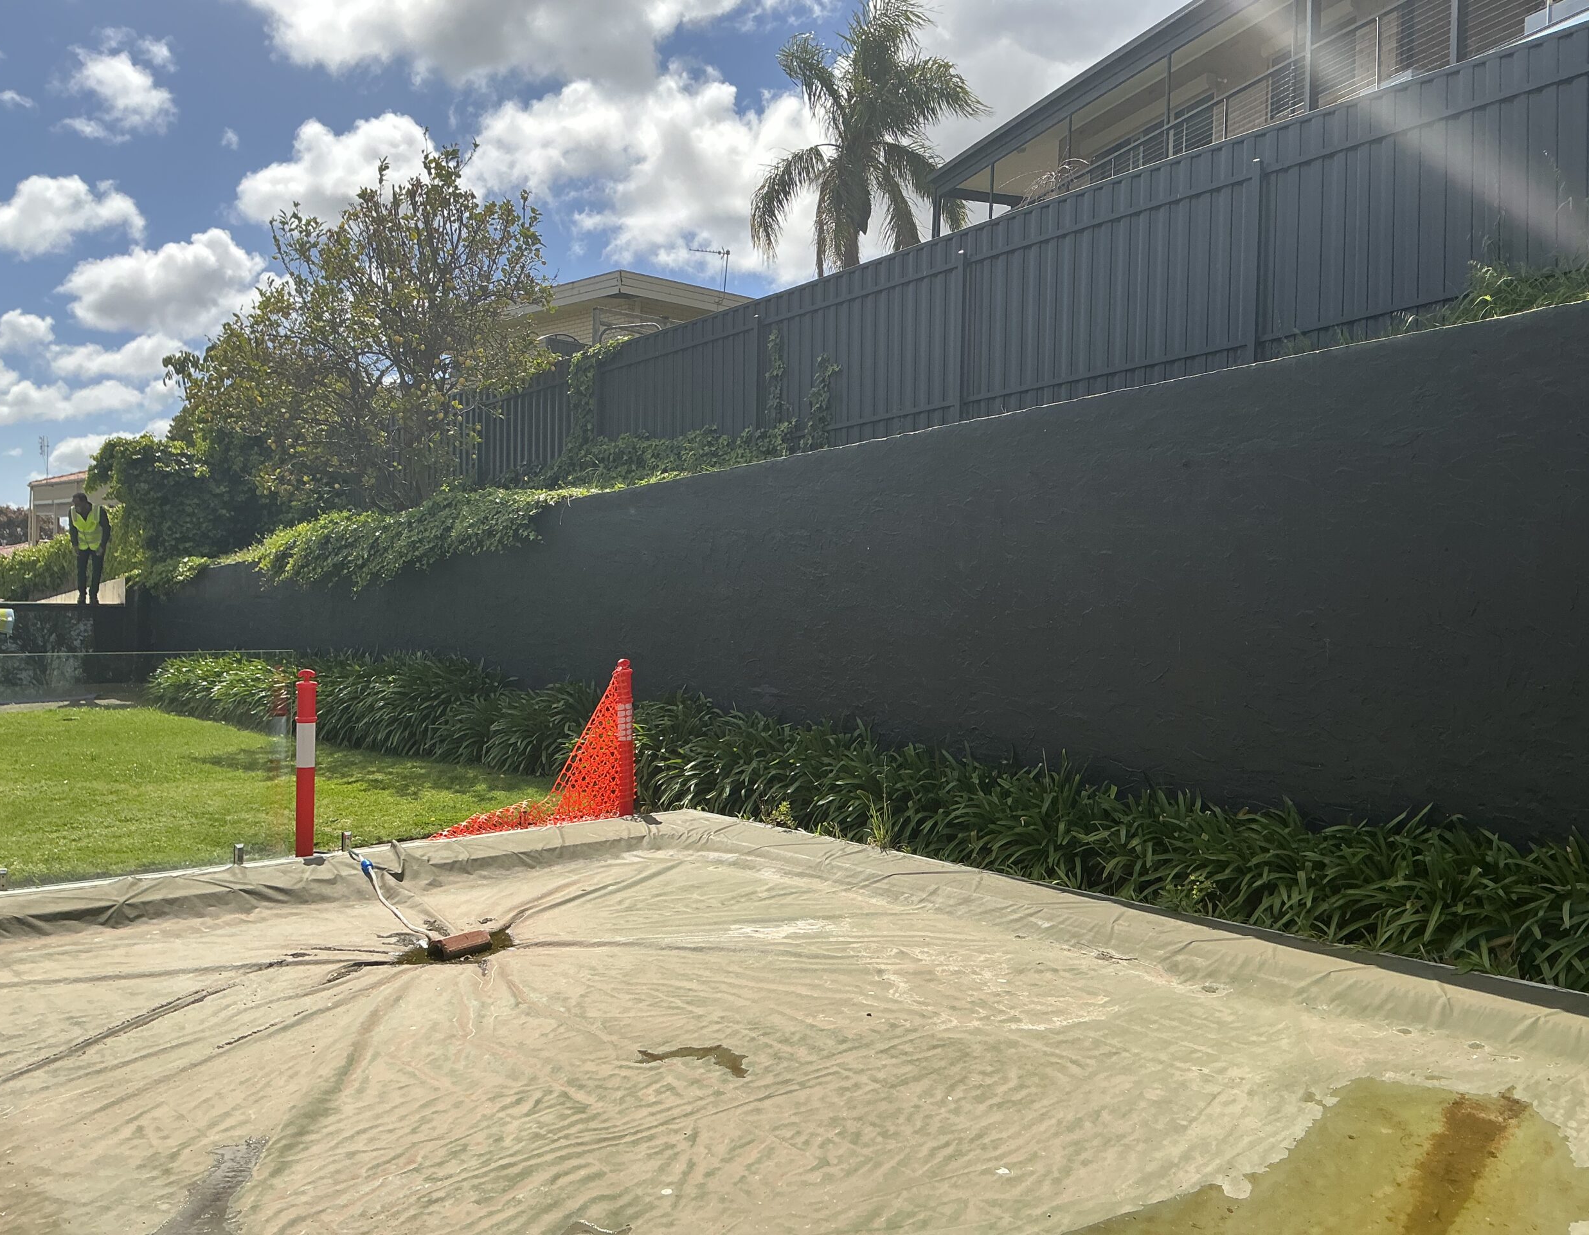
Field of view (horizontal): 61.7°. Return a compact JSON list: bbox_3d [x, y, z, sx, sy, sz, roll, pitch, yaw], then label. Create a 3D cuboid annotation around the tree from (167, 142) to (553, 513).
[{"bbox_3d":[-5.230,-3.530,16.100,4.400,4.350,4.000,1,0,-18],"label":"tree"}]

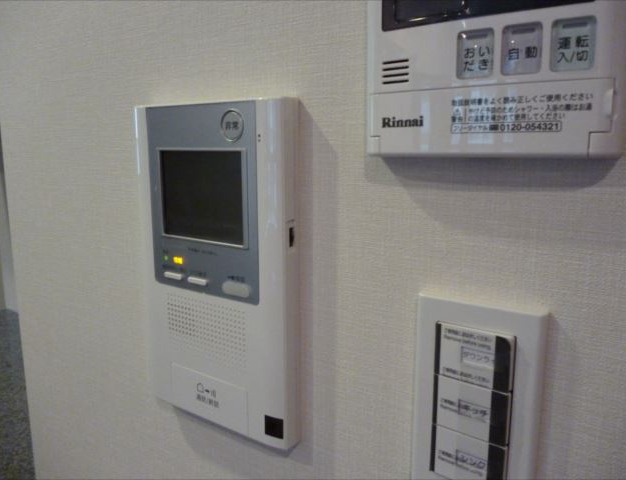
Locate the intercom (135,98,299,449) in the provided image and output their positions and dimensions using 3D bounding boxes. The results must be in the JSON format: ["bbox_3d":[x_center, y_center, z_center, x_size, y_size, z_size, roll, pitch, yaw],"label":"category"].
[{"bbox_3d":[-0.078,0.022,0.402,0.154,0.249,0.019,7,12,35],"label":"intercom"}]

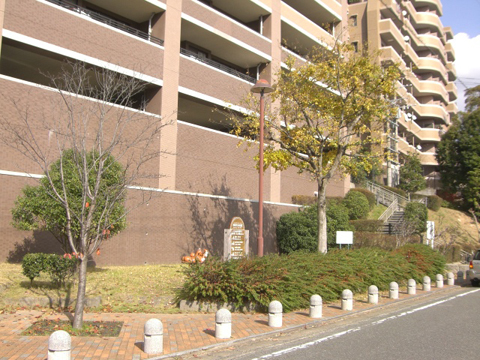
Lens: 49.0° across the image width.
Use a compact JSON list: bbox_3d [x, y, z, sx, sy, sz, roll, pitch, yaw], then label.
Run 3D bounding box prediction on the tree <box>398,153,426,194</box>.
[{"bbox_3d":[13.423,-0.467,41.000,2.200,3.400,2.100,1,-6,0],"label":"tree"}]

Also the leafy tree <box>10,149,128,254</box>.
[{"bbox_3d":[-4.913,0.953,15.261,3.200,3.722,3.200,-4,-8,37],"label":"leafy tree"}]

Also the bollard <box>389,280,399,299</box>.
[{"bbox_3d":[4.217,3.028,14.400,0.250,0.445,0.250,-4,-8,37],"label":"bollard"}]

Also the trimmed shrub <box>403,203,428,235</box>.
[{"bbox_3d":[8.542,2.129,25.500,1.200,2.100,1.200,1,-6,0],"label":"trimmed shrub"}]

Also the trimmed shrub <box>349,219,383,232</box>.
[{"bbox_3d":[6.451,2.383,27.300,1.800,0.800,0.900,-4,-8,37],"label":"trimmed shrub"}]

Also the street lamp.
[{"bbox_3d":[0.544,0.032,13.598,0.610,5.248,0.610,1,-6,0],"label":"street lamp"}]

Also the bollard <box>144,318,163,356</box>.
[{"bbox_3d":[-1.154,2.095,7.070,0.250,0.445,0.250,1,-6,0],"label":"bollard"}]

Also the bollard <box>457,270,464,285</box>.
[{"bbox_3d":[8.238,3.623,19.703,0.246,0.447,0.246,-4,-8,37],"label":"bollard"}]

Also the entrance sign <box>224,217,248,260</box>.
[{"bbox_3d":[-0.112,2.064,17.707,0.180,1.640,1.150,-4,-8,37],"label":"entrance sign"}]

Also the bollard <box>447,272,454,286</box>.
[{"bbox_3d":[7.736,3.634,19.300,0.250,0.445,0.250,-4,-8,37],"label":"bollard"}]

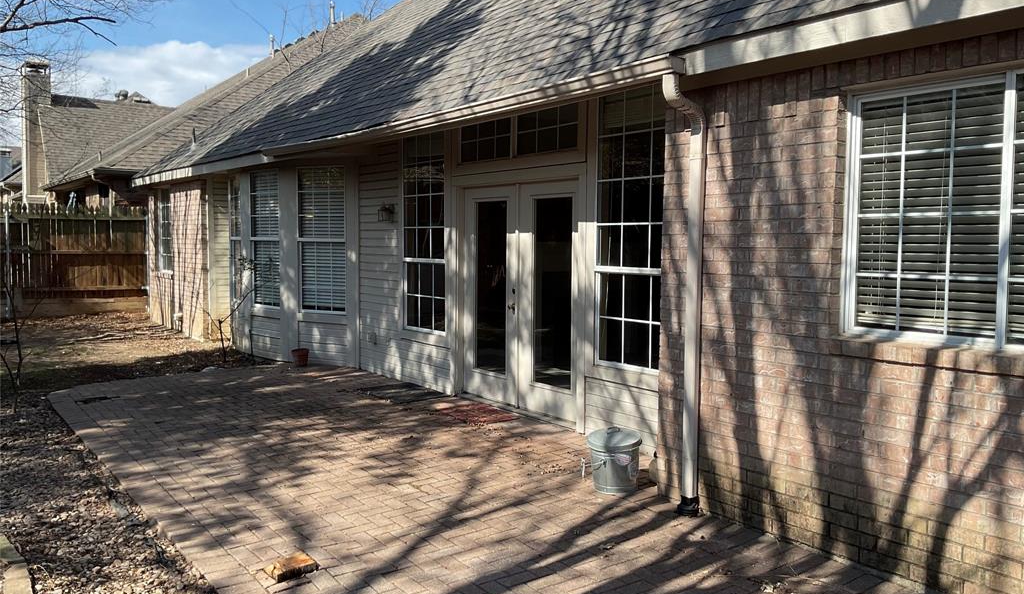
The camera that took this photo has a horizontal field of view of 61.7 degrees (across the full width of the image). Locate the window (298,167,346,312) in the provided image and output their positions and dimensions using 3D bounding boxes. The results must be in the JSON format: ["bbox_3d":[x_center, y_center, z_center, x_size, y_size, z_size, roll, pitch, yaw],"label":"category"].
[{"bbox_3d":[-2.395,-0.722,10.910,0.780,1.860,0.100,3,4,30],"label":"window"}]

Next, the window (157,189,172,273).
[{"bbox_3d":[-6.145,-1.181,15.230,0.100,1.520,1.000,-2,4,-36],"label":"window"}]

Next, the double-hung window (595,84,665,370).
[{"bbox_3d":[0.973,-0.543,6.657,0.100,2.240,0.920,-2,4,-36],"label":"double-hung window"}]

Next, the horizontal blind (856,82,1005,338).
[{"bbox_3d":[1.982,-0.401,4.072,0.060,1.140,0.750,-2,4,-36],"label":"horizontal blind"}]

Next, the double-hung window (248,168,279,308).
[{"bbox_3d":[-3.331,-0.788,11.640,0.100,1.860,0.770,-3,5,-45],"label":"double-hung window"}]

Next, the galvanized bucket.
[{"bbox_3d":[0.670,1.044,5.555,0.350,0.390,0.350,1,4,0],"label":"galvanized bucket"}]

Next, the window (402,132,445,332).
[{"bbox_3d":[-0.933,-0.729,9.305,0.100,2.240,0.930,-2,4,-36],"label":"window"}]

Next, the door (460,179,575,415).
[{"bbox_3d":[0.033,-0.006,8.023,0.110,2.080,1.810,-2,4,-36],"label":"door"}]

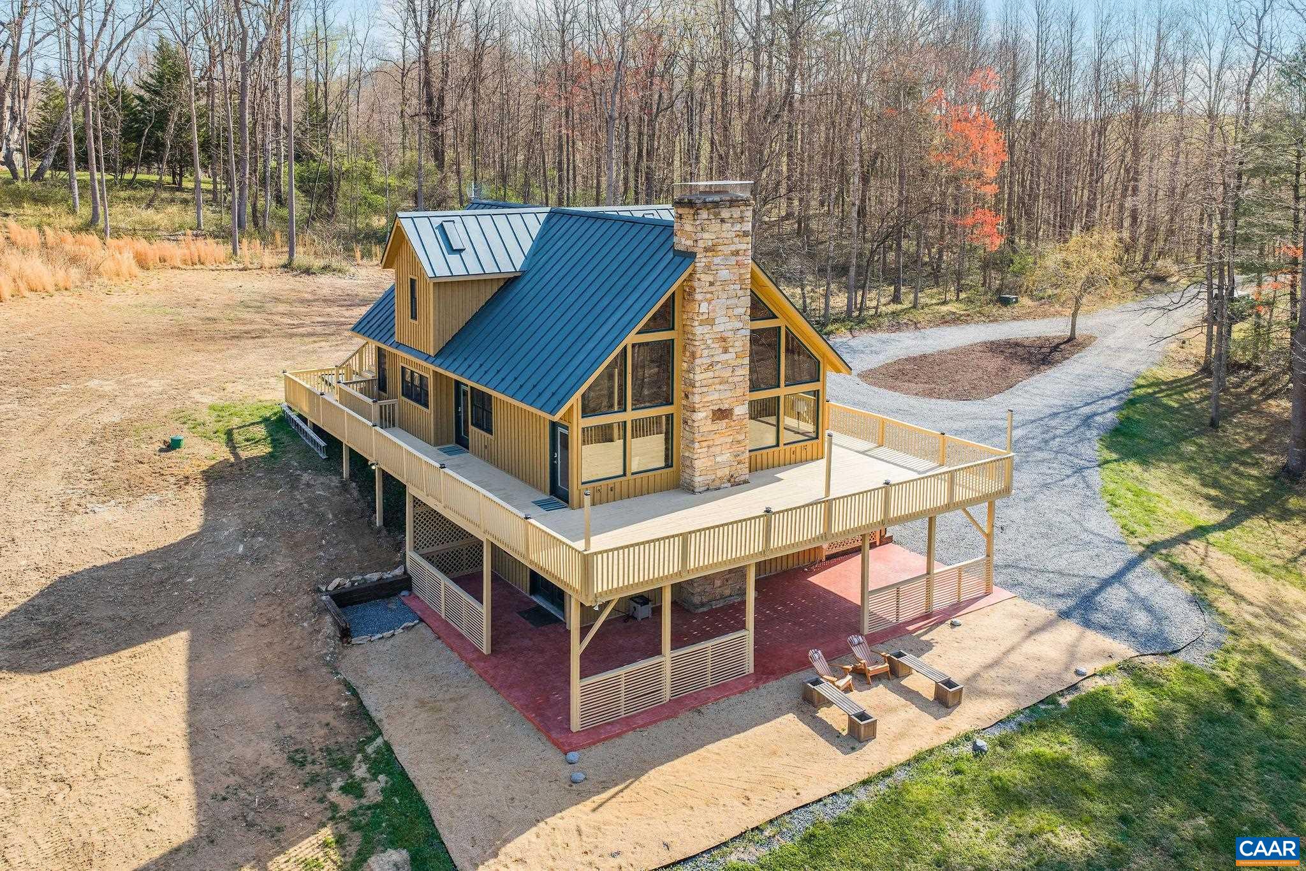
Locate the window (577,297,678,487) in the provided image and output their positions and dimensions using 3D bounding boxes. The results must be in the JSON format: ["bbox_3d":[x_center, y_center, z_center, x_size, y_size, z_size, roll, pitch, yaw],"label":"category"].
[{"bbox_3d":[-0.607,-1.250,26.249,3.000,4.800,0.140,-9,18,-33],"label":"window"}]

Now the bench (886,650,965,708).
[{"bbox_3d":[6.514,5.818,24.376,0.430,0.470,2.080,-8,17,-29],"label":"bench"}]

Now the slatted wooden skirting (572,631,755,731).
[{"bbox_3d":[0.351,5.580,23.304,4.750,1.120,0.120,-9,18,-33],"label":"slatted wooden skirting"}]

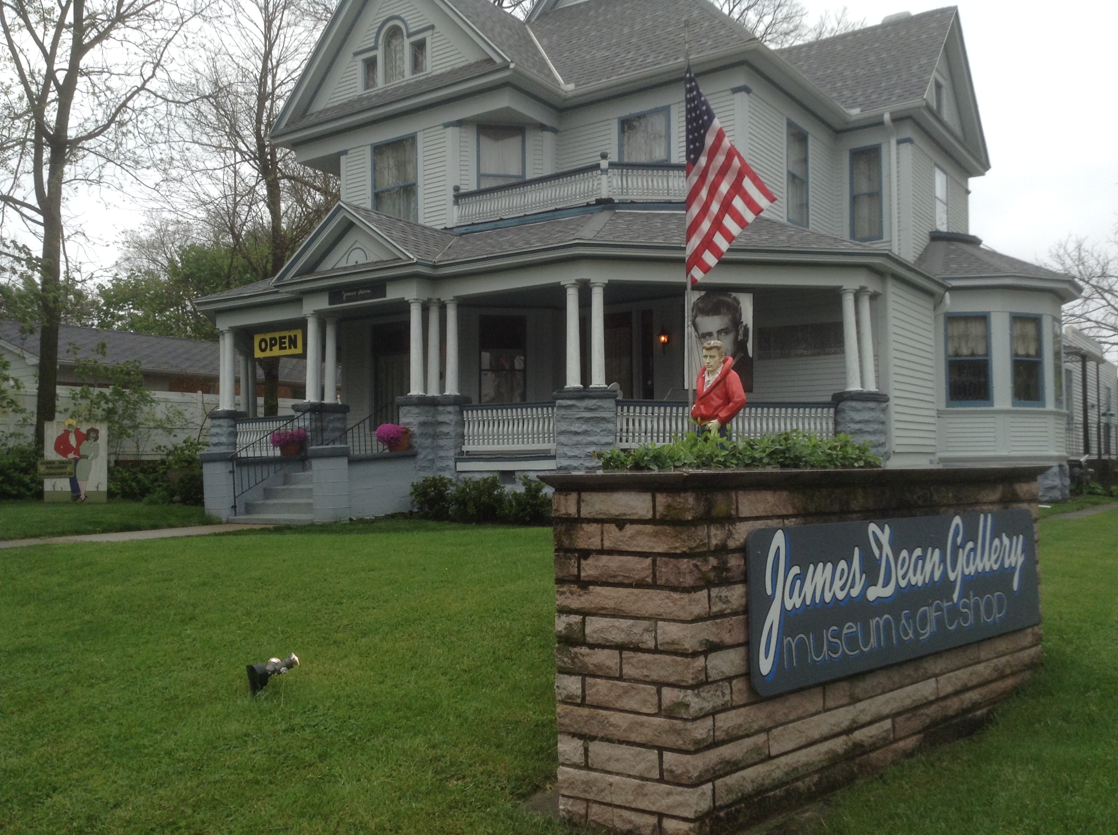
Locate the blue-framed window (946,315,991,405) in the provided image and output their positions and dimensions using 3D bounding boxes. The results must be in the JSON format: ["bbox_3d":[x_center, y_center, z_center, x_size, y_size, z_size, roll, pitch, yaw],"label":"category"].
[{"bbox_3d":[7.584,-1.067,19.700,0.830,1.700,0.130,-1,-3,1],"label":"blue-framed window"}]

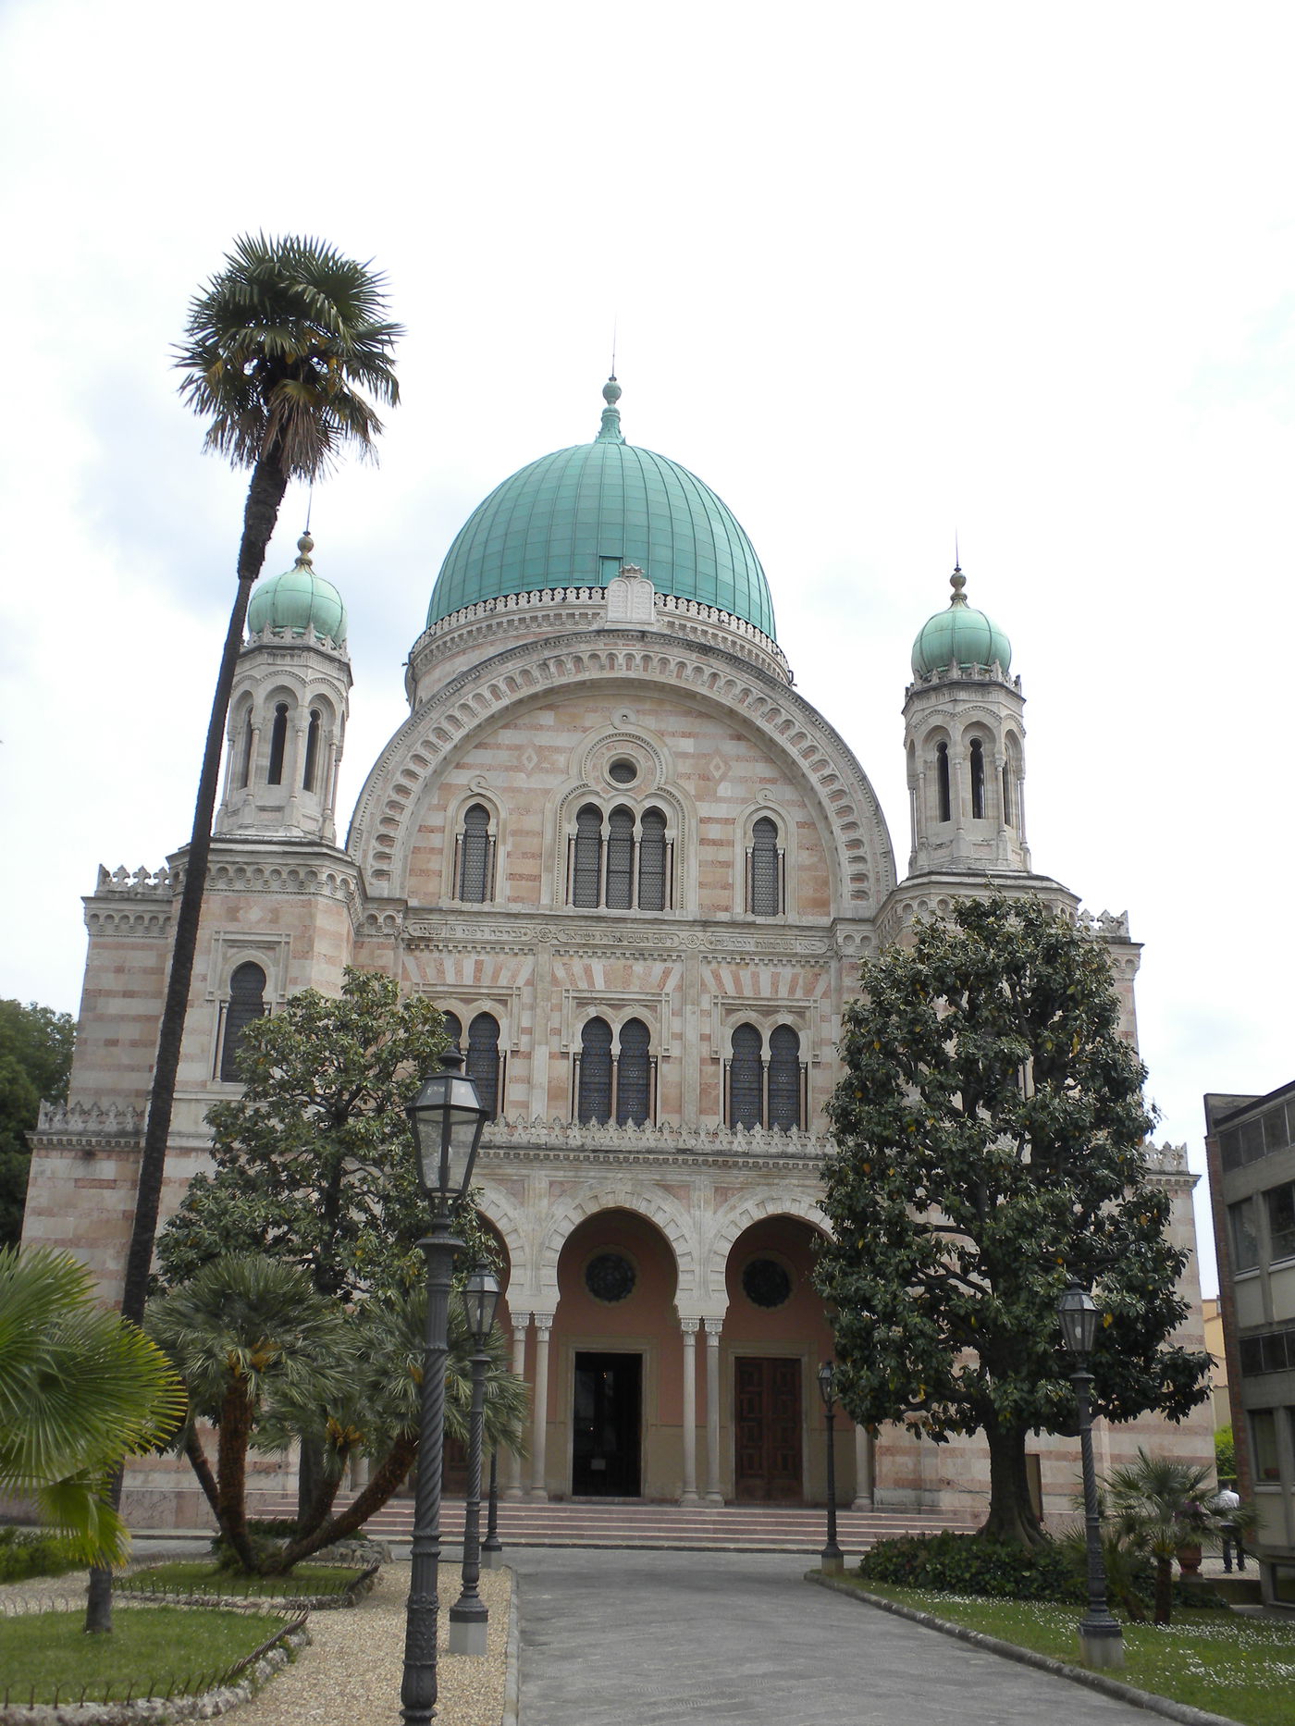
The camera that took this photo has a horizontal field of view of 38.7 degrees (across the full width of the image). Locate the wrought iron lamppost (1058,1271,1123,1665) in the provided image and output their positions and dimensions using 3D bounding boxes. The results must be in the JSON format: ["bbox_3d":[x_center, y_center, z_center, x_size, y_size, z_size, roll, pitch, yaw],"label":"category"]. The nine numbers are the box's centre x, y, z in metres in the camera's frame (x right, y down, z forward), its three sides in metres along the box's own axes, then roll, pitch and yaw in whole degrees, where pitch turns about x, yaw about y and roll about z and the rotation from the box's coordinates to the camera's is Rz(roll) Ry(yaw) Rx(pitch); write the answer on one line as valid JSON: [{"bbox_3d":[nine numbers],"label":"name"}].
[{"bbox_3d":[4.344,5.937,18.165,0.430,3.570,0.430,3,-18,-3],"label":"wrought iron lamppost"}]

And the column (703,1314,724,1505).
[{"bbox_3d":[1.551,12.977,43.727,0.463,4.230,0.460,2,-20,-3],"label":"column"}]

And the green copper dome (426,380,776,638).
[{"bbox_3d":[-1.585,-13.940,73.497,13.600,12.200,13.600,3,-18,-3],"label":"green copper dome"}]

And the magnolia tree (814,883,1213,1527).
[{"bbox_3d":[7.296,7.041,37.758,7.900,13.209,7.500,2,-20,-3],"label":"magnolia tree"}]

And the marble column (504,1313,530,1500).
[{"bbox_3d":[-2.936,12.254,41.501,0.420,4.016,0.420,2,-19,-3],"label":"marble column"}]

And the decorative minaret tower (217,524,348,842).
[{"bbox_3d":[-9.959,-4.877,52.245,3.420,10.248,3.400,2,-20,-3],"label":"decorative minaret tower"}]

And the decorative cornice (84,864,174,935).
[{"bbox_3d":[-12.556,0.917,44.730,2.000,1.500,0.900,3,-18,-3],"label":"decorative cornice"}]

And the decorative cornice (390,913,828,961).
[{"bbox_3d":[-0.753,1.865,46.823,10.989,0.892,0.500,2,-19,-3],"label":"decorative cornice"}]

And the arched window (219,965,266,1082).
[{"bbox_3d":[-9.598,3.759,43.771,0.979,2.900,0.300,2,-19,-3],"label":"arched window"}]

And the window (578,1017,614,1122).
[{"bbox_3d":[-1.345,5.346,47.296,0.913,2.711,0.300,2,-20,-3],"label":"window"}]

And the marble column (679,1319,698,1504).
[{"bbox_3d":[0.960,12.394,41.716,0.420,4.037,0.420,2,-19,-3],"label":"marble column"}]

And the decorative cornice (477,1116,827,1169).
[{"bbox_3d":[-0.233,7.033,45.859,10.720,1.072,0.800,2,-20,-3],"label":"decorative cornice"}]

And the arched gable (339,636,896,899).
[{"bbox_3d":[-0.624,-2.452,50.335,14.676,7.936,1.600,2,-20,-3],"label":"arched gable"}]

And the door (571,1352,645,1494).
[{"bbox_3d":[-0.942,13.300,43.712,1.662,3.256,0.200,2,-19,-3],"label":"door"}]

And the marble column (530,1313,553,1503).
[{"bbox_3d":[-2.361,12.128,41.212,0.410,4.050,0.410,3,-18,-3],"label":"marble column"}]

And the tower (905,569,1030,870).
[{"bbox_3d":[8.544,-3.671,49.717,3.350,9.728,3.350,3,-18,-3],"label":"tower"}]

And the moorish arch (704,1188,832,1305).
[{"bbox_3d":[3.115,8.936,42.666,3.650,2.740,0.600,3,-18,-3],"label":"moorish arch"}]

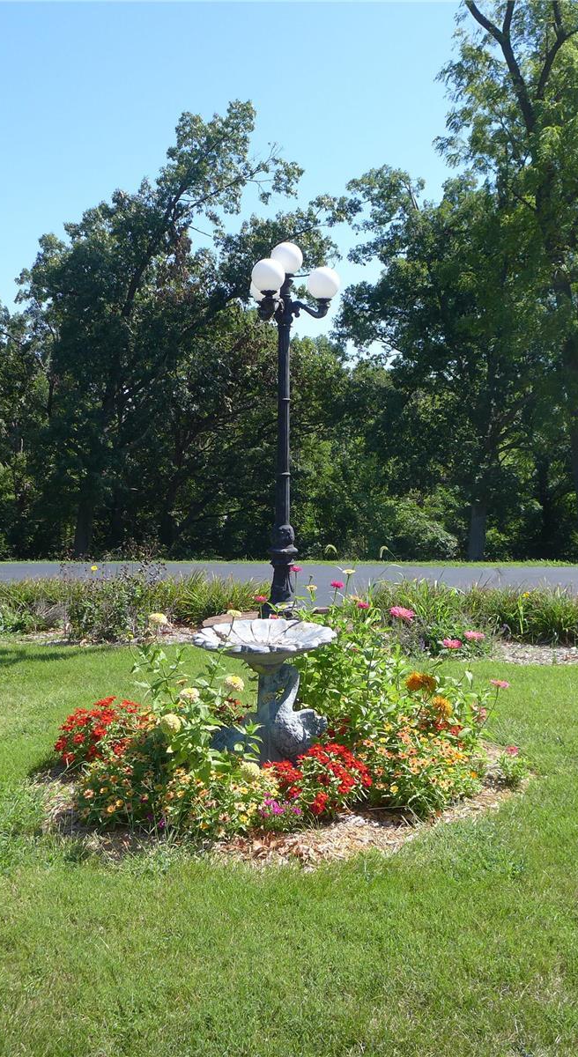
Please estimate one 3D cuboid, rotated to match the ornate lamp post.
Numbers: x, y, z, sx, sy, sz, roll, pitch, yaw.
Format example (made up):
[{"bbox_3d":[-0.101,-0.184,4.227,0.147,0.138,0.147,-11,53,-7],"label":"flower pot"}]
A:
[{"bbox_3d":[0.041,-0.705,7.502,0.684,2.928,0.741,1,5,0],"label":"ornate lamp post"}]

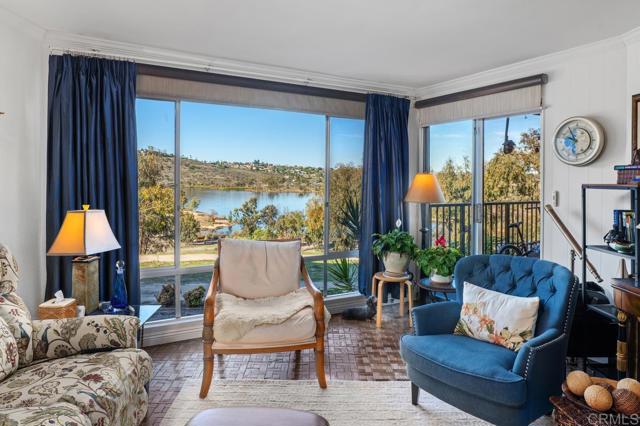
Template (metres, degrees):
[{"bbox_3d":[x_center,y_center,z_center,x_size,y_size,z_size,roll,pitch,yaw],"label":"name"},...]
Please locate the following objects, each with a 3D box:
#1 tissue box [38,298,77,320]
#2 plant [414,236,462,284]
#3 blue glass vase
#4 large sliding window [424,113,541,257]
[{"bbox_3d":[-1.499,0.571,2.440,0.145,0.120,0.160,0,4,-3],"label":"tissue box"},{"bbox_3d":[1.005,0.401,3.600,0.410,0.410,0.400,0,3,0],"label":"plant"},{"bbox_3d":[-1.285,0.458,2.740,0.105,0.305,0.105,0,4,0],"label":"blue glass vase"},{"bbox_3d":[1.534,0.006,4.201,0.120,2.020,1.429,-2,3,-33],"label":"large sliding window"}]

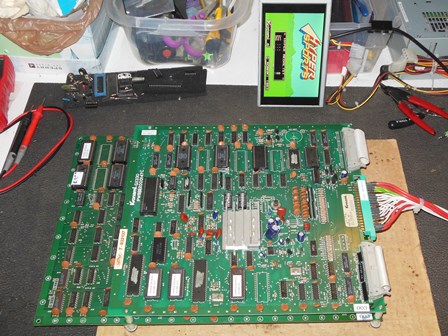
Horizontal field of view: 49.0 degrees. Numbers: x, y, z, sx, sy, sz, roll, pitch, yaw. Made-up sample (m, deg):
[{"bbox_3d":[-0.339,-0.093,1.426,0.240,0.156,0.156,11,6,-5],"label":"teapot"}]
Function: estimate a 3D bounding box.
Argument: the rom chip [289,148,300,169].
[{"bbox_3d":[0.099,-0.012,0.689,0.015,0.005,0.032,-1,56,2],"label":"rom chip"}]

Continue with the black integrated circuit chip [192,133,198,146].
[{"bbox_3d":[-0.041,-0.041,0.713,0.007,0.004,0.020,-1,55,2],"label":"black integrated circuit chip"}]

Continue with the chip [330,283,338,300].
[{"bbox_3d":[0.129,0.145,0.579,0.008,0.004,0.020,-1,54,2],"label":"chip"}]

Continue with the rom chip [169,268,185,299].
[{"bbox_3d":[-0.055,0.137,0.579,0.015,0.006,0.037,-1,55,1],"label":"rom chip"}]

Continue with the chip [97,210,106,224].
[{"bbox_3d":[-0.164,0.066,0.659,0.007,0.004,0.019,-1,55,1],"label":"chip"}]

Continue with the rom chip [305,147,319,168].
[{"bbox_3d":[0.123,-0.014,0.685,0.015,0.005,0.032,-1,55,2],"label":"rom chip"}]

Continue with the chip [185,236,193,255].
[{"bbox_3d":[-0.043,0.097,0.609,0.007,0.004,0.023,-1,55,1],"label":"chip"}]

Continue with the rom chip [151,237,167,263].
[{"bbox_3d":[-0.081,0.103,0.616,0.015,0.005,0.032,-1,55,2],"label":"rom chip"}]

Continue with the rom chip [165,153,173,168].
[{"bbox_3d":[-0.076,-0.009,0.685,0.007,0.004,0.024,-1,55,1],"label":"rom chip"}]

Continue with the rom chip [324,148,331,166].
[{"bbox_3d":[0.143,-0.014,0.688,0.007,0.004,0.025,0,56,1],"label":"rom chip"}]

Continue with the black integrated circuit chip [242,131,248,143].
[{"bbox_3d":[0.031,-0.043,0.710,0.007,0.004,0.020,-1,55,2],"label":"black integrated circuit chip"}]

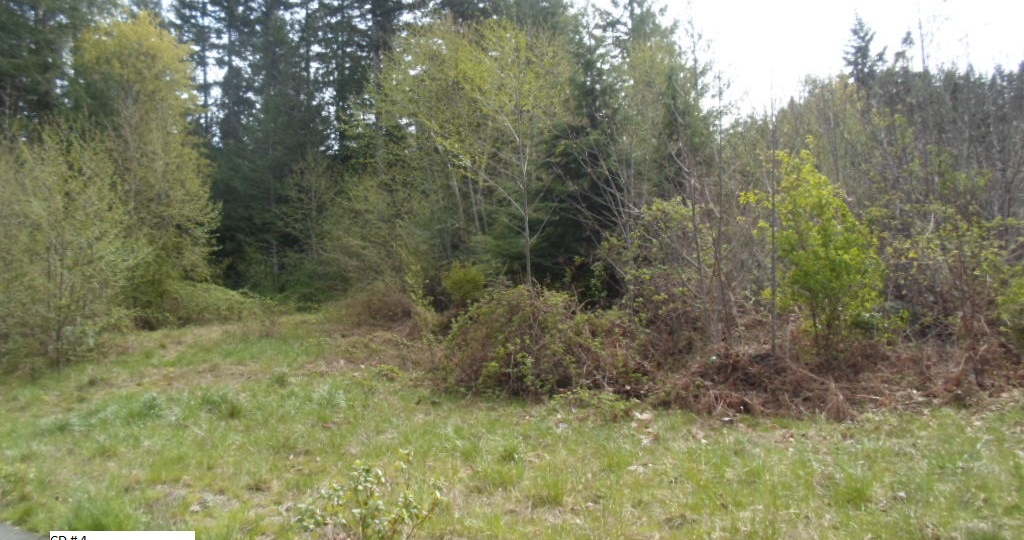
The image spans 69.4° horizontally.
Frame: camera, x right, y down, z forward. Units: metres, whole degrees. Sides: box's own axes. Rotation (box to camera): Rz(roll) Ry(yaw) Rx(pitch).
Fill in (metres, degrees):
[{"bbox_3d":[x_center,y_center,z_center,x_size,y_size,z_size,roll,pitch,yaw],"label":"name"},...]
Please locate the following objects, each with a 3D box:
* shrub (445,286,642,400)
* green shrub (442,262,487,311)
[{"bbox_3d":[0.420,0.930,10.000,2.600,1.450,1.900,0,0,0],"label":"shrub"},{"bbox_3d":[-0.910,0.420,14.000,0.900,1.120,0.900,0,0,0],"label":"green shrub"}]

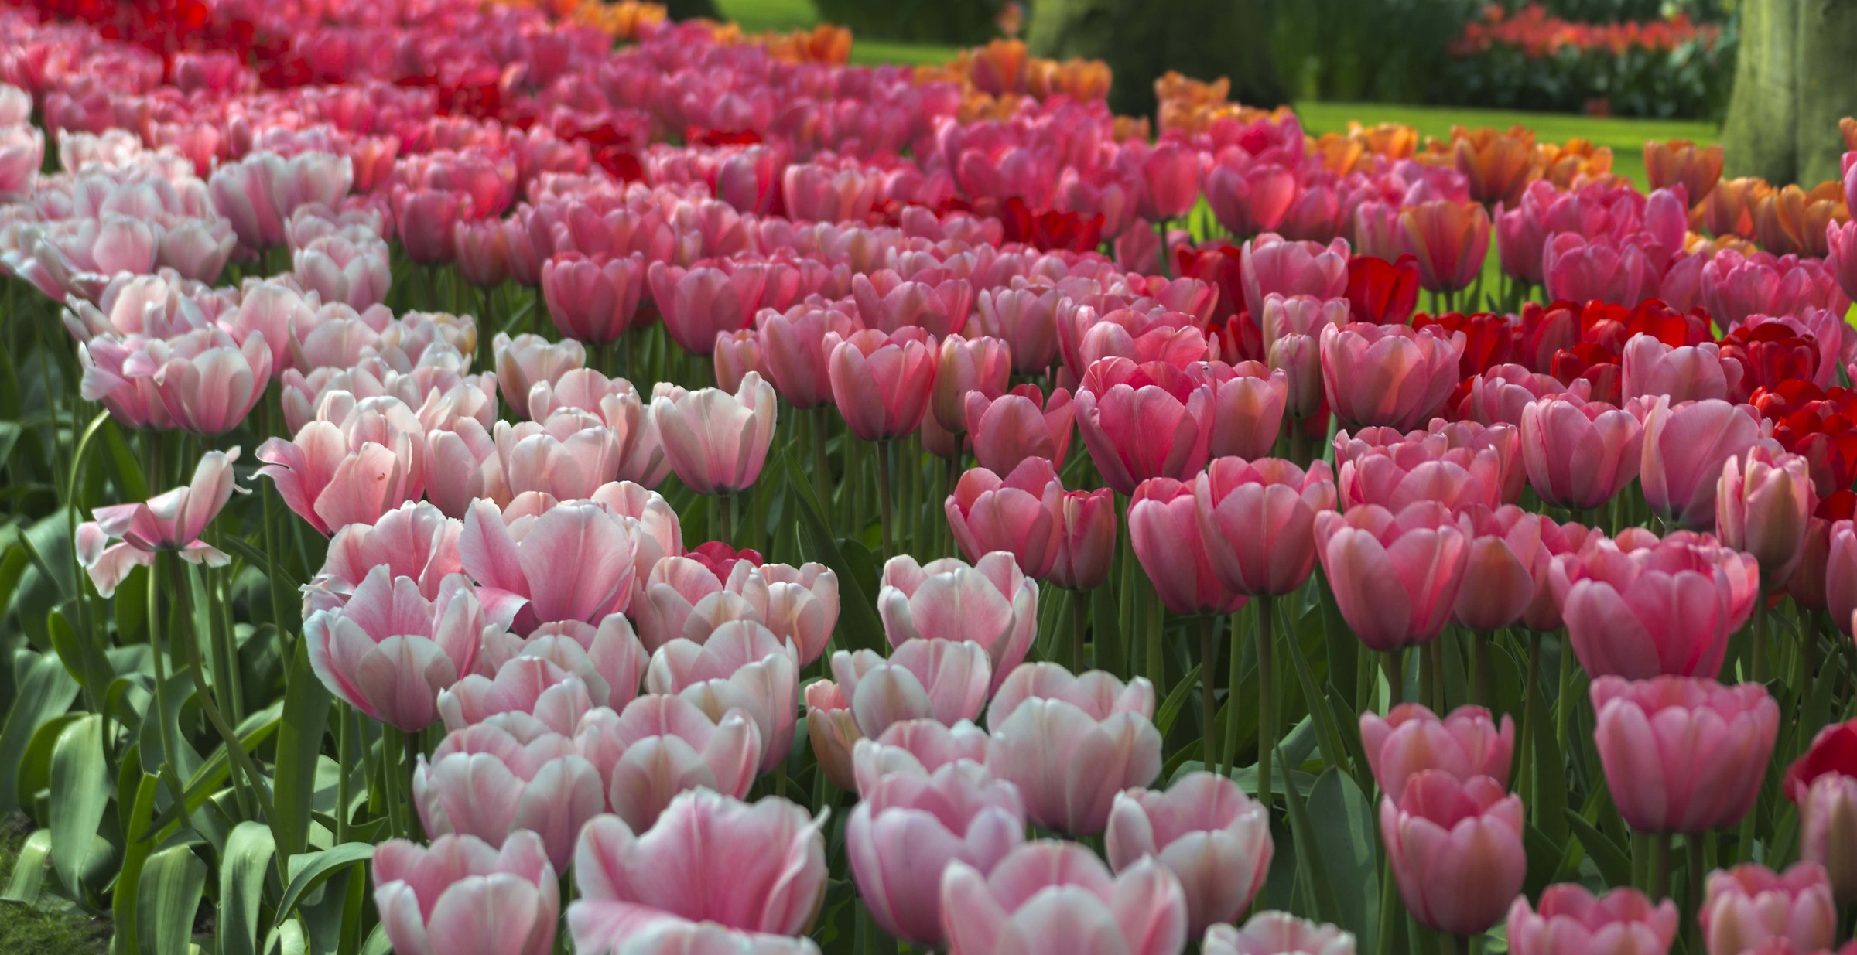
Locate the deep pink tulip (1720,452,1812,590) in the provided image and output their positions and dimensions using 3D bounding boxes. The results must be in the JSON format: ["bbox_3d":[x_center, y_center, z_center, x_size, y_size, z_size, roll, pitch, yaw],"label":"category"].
[{"bbox_3d":[0.450,0.021,2.270,0.051,0.071,0.052,0,10,0],"label":"deep pink tulip"}]

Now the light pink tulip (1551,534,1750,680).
[{"bbox_3d":[0.328,0.061,1.920,0.089,0.063,0.085,0,10,0],"label":"light pink tulip"}]

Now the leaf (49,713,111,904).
[{"bbox_3d":[-0.603,0.234,3.000,0.044,0.135,0.045,3,11,14],"label":"leaf"}]

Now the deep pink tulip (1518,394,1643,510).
[{"bbox_3d":[0.384,-0.015,2.490,0.073,0.065,0.073,0,10,0],"label":"deep pink tulip"}]

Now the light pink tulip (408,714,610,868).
[{"bbox_3d":[-0.168,0.129,1.690,0.076,0.060,0.074,0,10,0],"label":"light pink tulip"}]

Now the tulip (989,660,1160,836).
[{"bbox_3d":[0.064,0.119,1.850,0.075,0.068,0.075,0,10,0],"label":"tulip"}]

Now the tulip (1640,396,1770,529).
[{"bbox_3d":[0.459,-0.009,2.490,0.077,0.072,0.076,0,10,0],"label":"tulip"}]

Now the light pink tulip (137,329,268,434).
[{"bbox_3d":[-0.488,-0.065,2.860,0.087,0.066,0.082,0,10,0],"label":"light pink tulip"}]

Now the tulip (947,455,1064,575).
[{"bbox_3d":[0.043,0.023,2.360,0.065,0.063,0.063,0,11,0],"label":"tulip"}]

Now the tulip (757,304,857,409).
[{"bbox_3d":[-0.088,-0.090,3.110,0.075,0.070,0.074,0,10,0],"label":"tulip"}]

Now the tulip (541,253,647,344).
[{"bbox_3d":[-0.236,-0.127,2.980,0.074,0.060,0.071,0,11,0],"label":"tulip"}]

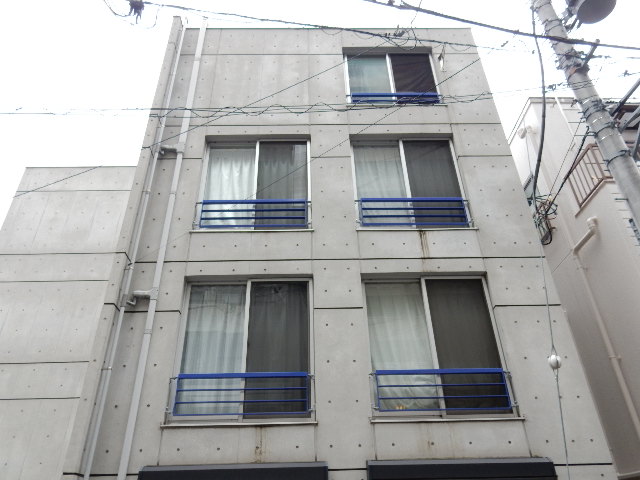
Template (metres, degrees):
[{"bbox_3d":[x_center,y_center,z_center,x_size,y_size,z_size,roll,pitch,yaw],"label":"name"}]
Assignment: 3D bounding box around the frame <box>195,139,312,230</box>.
[{"bbox_3d":[-1.038,-0.938,7.519,1.782,1.856,0.150,-1,-32,-1],"label":"frame"}]

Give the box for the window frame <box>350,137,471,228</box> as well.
[{"bbox_3d":[1.446,-0.972,7.573,1.769,1.856,0.150,-1,-32,-1],"label":"window frame"}]

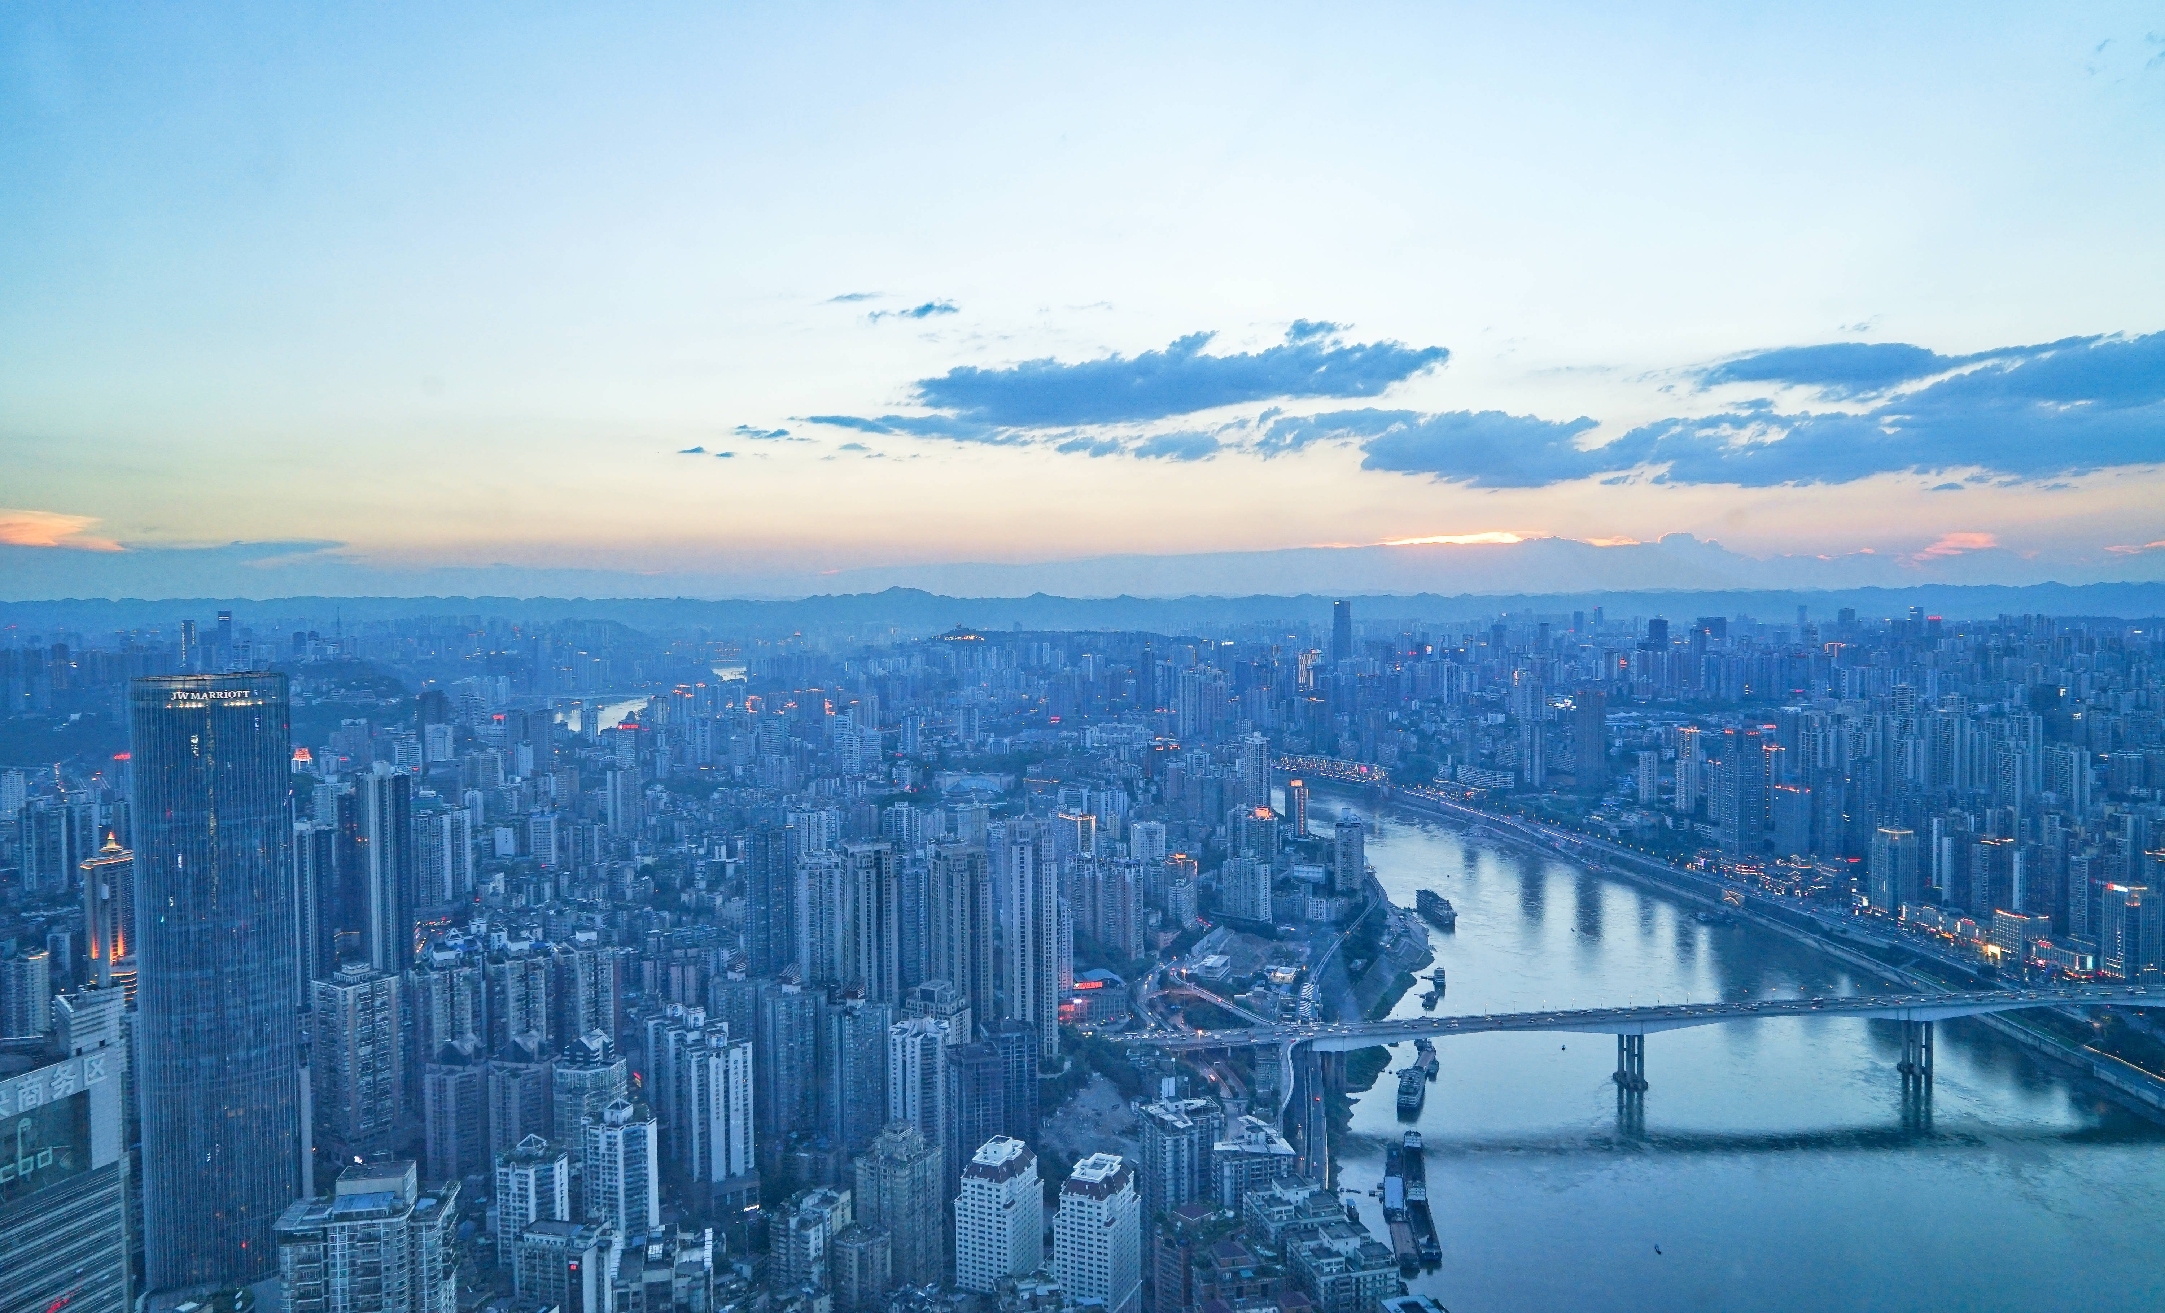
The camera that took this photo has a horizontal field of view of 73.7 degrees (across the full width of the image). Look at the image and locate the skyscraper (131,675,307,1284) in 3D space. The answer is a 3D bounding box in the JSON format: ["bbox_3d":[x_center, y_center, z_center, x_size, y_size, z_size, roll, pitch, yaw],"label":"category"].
[{"bbox_3d":[-362.800,134.100,605.800,54.000,251.200,40.000,-2,2,-31],"label":"skyscraper"}]

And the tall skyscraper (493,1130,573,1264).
[{"bbox_3d":[-261.500,258.500,689.100,25.500,58.500,23.000,0,2,10],"label":"tall skyscraper"}]

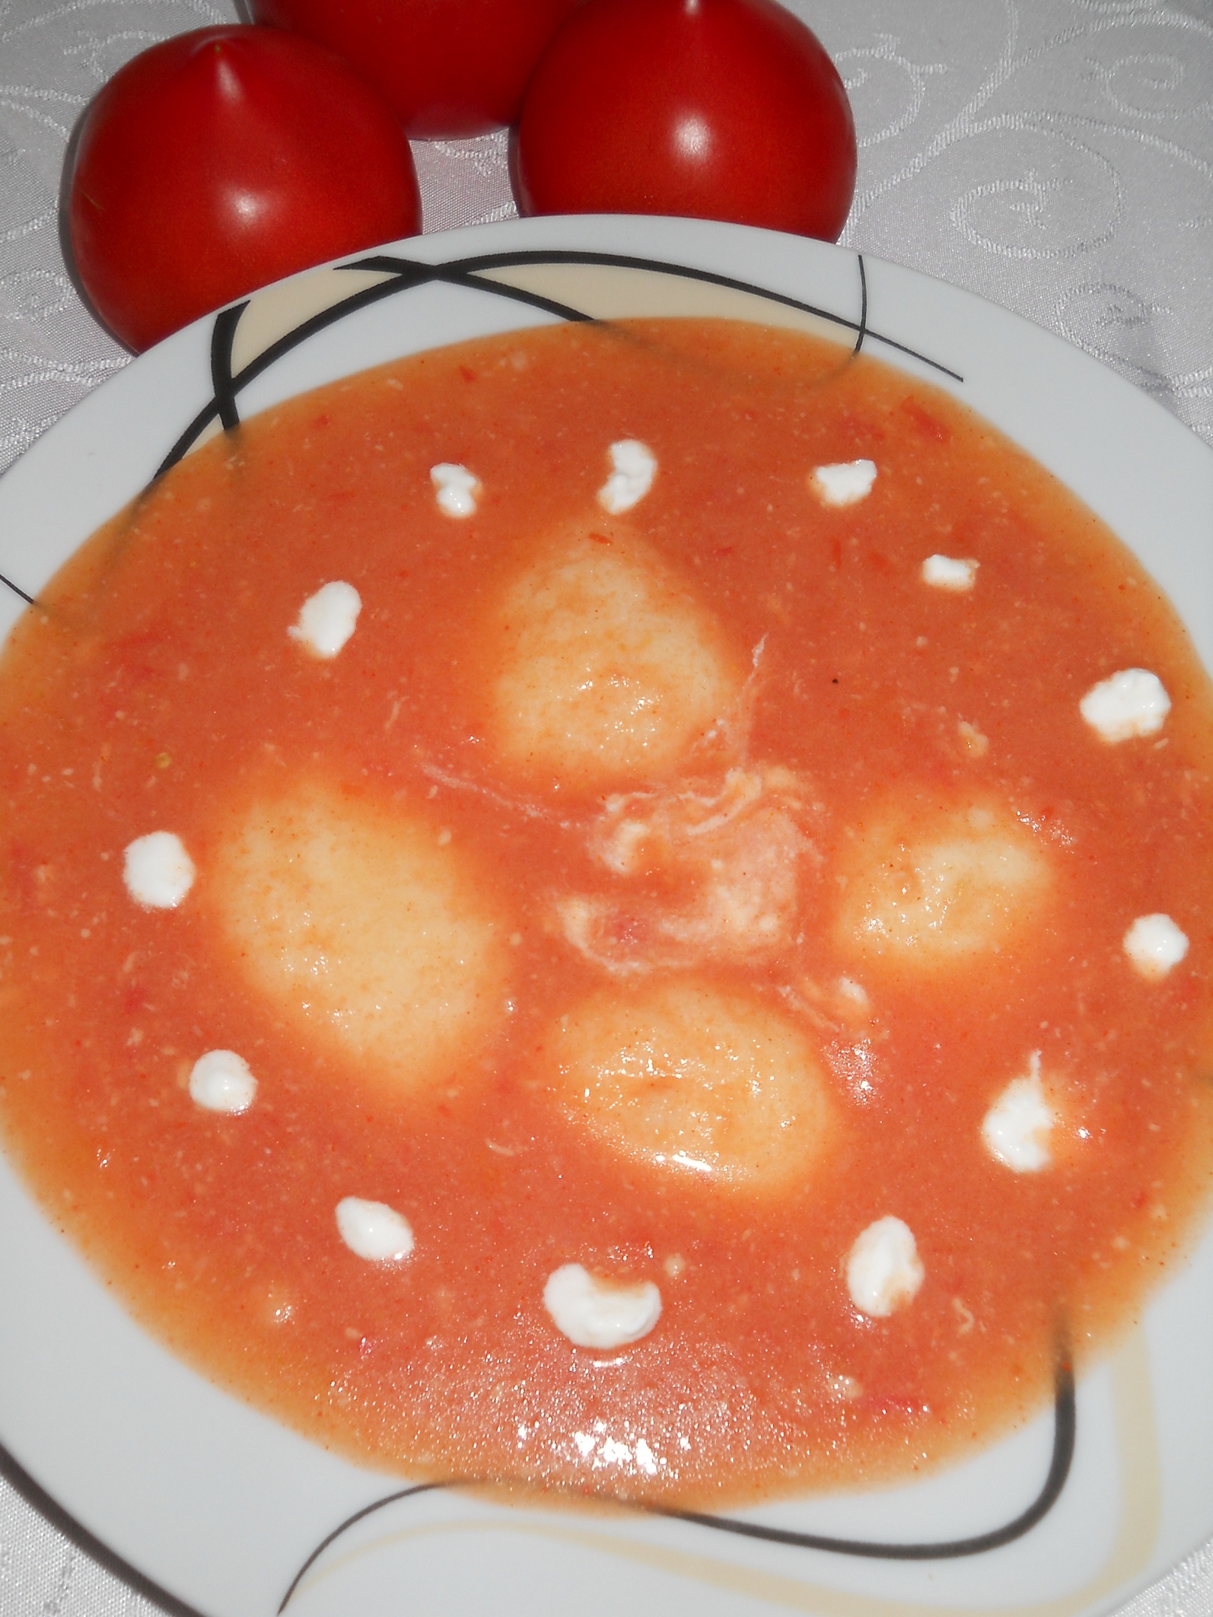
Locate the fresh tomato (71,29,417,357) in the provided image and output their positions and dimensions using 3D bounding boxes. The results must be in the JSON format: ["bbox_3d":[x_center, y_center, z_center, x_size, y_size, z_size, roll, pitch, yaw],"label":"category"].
[{"bbox_3d":[-0.061,-0.104,0.326,0.061,0.061,0.061,-9,65,-8],"label":"fresh tomato"}]

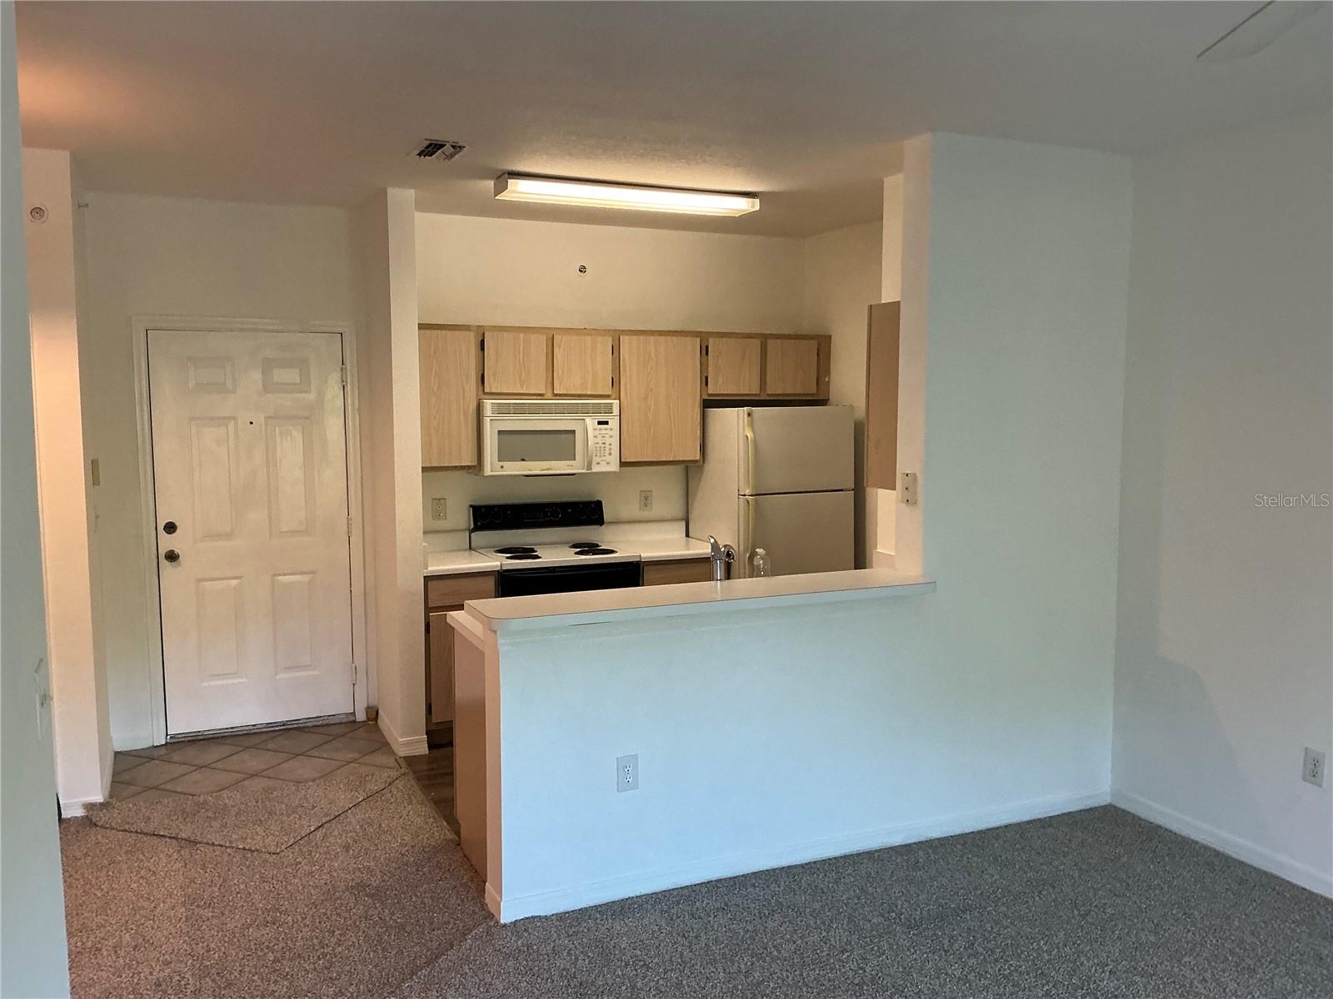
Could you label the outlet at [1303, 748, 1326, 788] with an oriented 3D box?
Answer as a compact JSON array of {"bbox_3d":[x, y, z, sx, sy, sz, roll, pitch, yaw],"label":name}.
[{"bbox_3d":[2.251,0.934,3.752,0.010,0.117,0.071,-2,6,-24],"label":"outlet"}]

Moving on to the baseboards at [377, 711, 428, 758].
[{"bbox_3d":[-1.371,1.178,5.566,0.158,0.088,0.683,-2,6,-24],"label":"baseboards"}]

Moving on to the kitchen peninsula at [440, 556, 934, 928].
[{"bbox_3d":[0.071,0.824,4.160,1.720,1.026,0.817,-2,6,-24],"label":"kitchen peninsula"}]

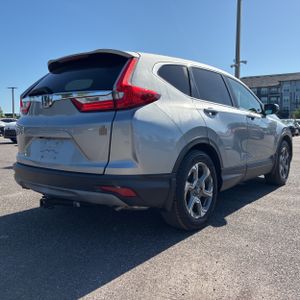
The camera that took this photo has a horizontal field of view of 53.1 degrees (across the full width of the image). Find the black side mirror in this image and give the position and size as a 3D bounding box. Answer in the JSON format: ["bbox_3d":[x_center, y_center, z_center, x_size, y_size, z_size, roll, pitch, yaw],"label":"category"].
[{"bbox_3d":[1.585,-0.529,3.890,0.200,0.150,0.120,5,6,39],"label":"black side mirror"}]

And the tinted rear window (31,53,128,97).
[{"bbox_3d":[-0.690,-0.632,2.612,1.200,0.410,0.130,5,-33,39],"label":"tinted rear window"}]

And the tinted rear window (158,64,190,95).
[{"bbox_3d":[0.204,-0.590,2.485,0.070,0.280,0.440,-24,-11,38],"label":"tinted rear window"}]

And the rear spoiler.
[{"bbox_3d":[-0.587,-0.815,2.720,1.180,0.140,0.270,5,6,39],"label":"rear spoiler"}]

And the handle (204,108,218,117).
[{"bbox_3d":[0.559,-0.339,2.725,0.060,0.060,0.210,5,6,39],"label":"handle"}]

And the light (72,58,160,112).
[{"bbox_3d":[-0.251,-0.489,2.237,0.570,0.430,0.380,5,6,39],"label":"light"}]

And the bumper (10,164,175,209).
[{"bbox_3d":[-0.719,0.257,2.664,1.820,0.320,0.600,5,6,39],"label":"bumper"}]

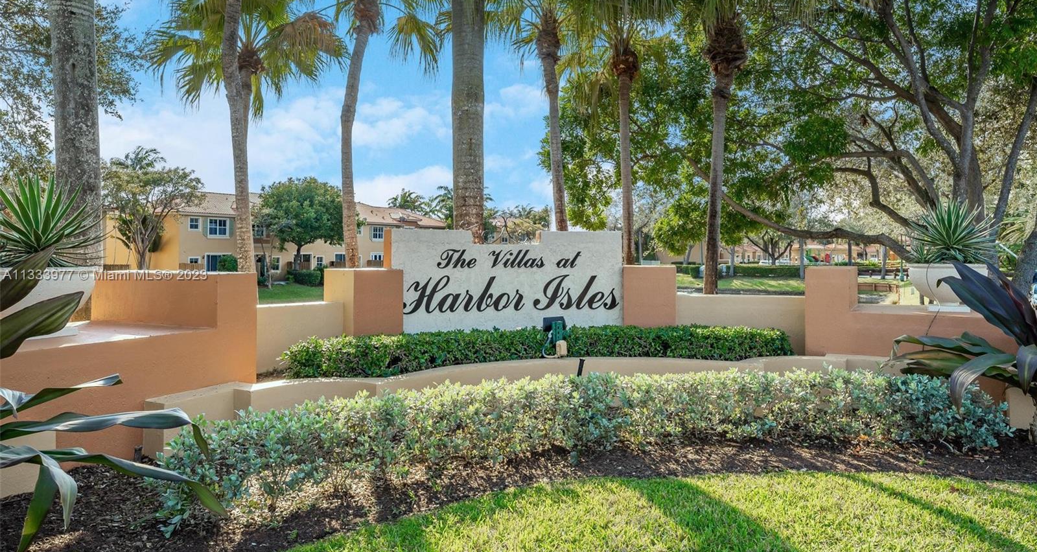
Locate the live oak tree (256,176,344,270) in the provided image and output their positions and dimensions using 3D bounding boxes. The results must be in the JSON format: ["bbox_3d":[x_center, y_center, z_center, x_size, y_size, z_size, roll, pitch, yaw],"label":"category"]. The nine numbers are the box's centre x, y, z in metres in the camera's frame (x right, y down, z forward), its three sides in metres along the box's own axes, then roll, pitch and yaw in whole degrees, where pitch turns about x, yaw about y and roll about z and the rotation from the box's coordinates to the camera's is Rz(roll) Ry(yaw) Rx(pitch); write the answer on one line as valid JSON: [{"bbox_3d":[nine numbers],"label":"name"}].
[{"bbox_3d":[-15.994,-3.410,50.916,6.800,7.880,6.500,0,2,0],"label":"live oak tree"}]

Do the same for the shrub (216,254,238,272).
[{"bbox_3d":[-20.594,-0.529,49.009,1.650,2.040,1.600,0,2,0],"label":"shrub"}]

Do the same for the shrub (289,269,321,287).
[{"bbox_3d":[-14.183,0.135,46.029,2.100,1.240,1.700,0,2,0],"label":"shrub"}]

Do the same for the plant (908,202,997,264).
[{"bbox_3d":[4.892,-0.489,7.788,1.000,0.700,0.970,0,2,0],"label":"plant"}]

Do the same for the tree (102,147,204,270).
[{"bbox_3d":[-23.872,-3.538,44.908,6.700,8.530,6.300,0,2,0],"label":"tree"}]

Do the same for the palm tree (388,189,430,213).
[{"bbox_3d":[-15.202,-6.465,94.839,5.600,11.100,5.400,0,2,0],"label":"palm tree"}]

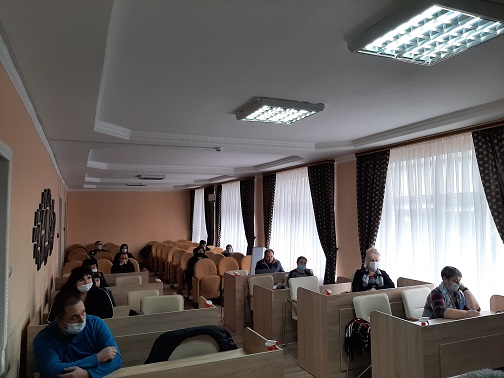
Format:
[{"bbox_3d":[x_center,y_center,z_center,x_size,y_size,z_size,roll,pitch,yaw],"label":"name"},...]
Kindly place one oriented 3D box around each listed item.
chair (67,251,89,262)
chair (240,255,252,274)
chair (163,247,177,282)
[{"bbox_3d":[-4.310,2.060,9.346,0.550,0.910,0.550,1,-4,-24],"label":"chair"},{"bbox_3d":[0.048,1.960,8.166,0.530,0.970,0.470,2,-4,-24],"label":"chair"},{"bbox_3d":[-2.175,2.114,10.439,0.530,0.970,0.470,2,-4,-24],"label":"chair"}]

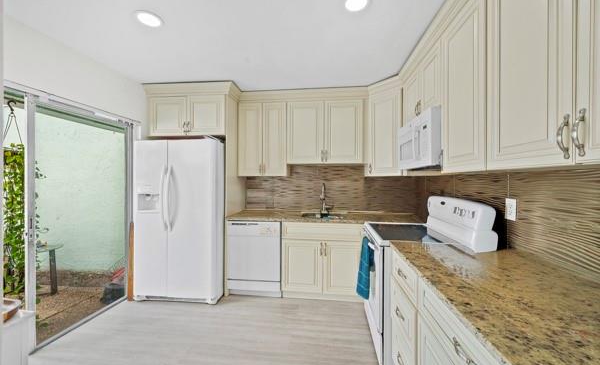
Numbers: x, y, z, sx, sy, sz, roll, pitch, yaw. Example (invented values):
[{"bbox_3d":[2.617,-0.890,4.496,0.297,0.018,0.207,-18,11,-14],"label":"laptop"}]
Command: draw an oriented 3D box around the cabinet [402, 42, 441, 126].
[{"bbox_3d":[1.219,-0.766,2.007,0.355,0.460,0.770,0,1,7],"label":"cabinet"}]

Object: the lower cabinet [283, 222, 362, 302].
[{"bbox_3d":[0.255,0.877,2.813,0.865,0.864,0.620,0,1,7],"label":"lower cabinet"}]

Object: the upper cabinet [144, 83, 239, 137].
[{"bbox_3d":[-1.255,-0.828,2.980,0.990,0.576,0.665,0,1,7],"label":"upper cabinet"}]

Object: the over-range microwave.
[{"bbox_3d":[1.181,-0.331,1.983,0.410,0.419,0.755,0,1,7],"label":"over-range microwave"}]

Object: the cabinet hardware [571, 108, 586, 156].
[{"bbox_3d":[0.864,-0.156,0.730,0.033,0.152,0.017,0,1,7],"label":"cabinet hardware"}]

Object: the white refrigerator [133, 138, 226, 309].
[{"bbox_3d":[-1.333,0.417,2.879,0.888,1.770,0.790,0,1,7],"label":"white refrigerator"}]

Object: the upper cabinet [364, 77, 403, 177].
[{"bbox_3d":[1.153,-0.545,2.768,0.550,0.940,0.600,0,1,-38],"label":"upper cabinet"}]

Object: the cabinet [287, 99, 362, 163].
[{"bbox_3d":[0.316,-0.618,2.980,0.918,0.767,0.324,0,1,7],"label":"cabinet"}]

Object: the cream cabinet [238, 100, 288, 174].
[{"bbox_3d":[-0.456,-0.545,3.073,0.636,0.920,0.324,0,1,7],"label":"cream cabinet"}]

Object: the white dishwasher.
[{"bbox_3d":[-0.479,0.874,2.886,0.602,0.864,0.600,0,1,7],"label":"white dishwasher"}]

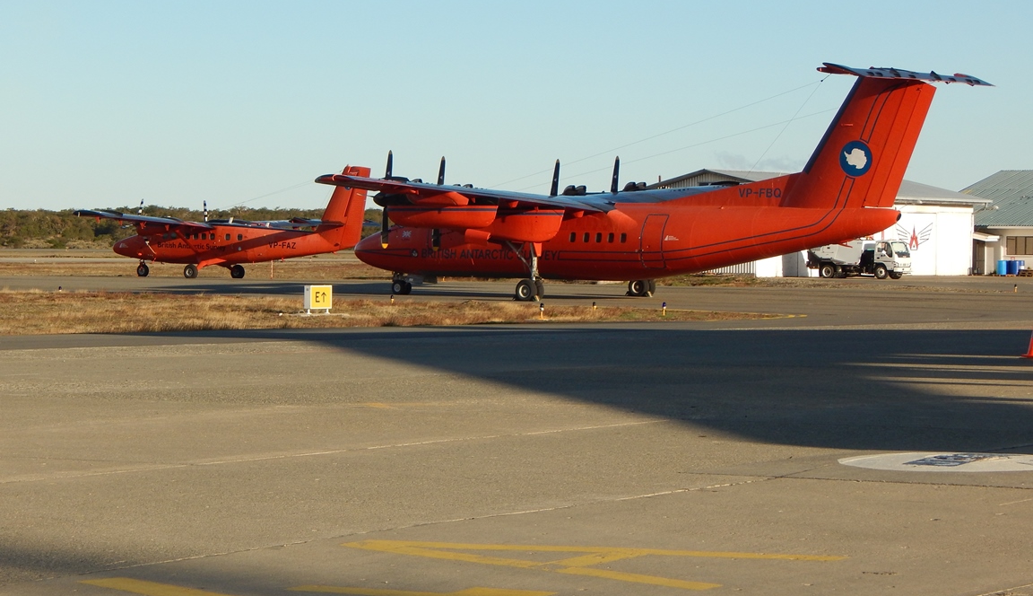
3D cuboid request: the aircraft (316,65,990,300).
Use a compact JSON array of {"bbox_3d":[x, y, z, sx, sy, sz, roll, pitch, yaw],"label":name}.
[{"bbox_3d":[3.974,-3.889,109.747,24.540,7.900,28.350,1,1,35],"label":"aircraft"}]

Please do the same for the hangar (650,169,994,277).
[{"bbox_3d":[18.031,-4.641,196.967,13.340,6.370,27.790,1,1,34],"label":"hangar"}]

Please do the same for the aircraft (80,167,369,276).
[{"bbox_3d":[-13.737,-3.846,153.081,15.770,5.800,19.810,1,1,32],"label":"aircraft"}]

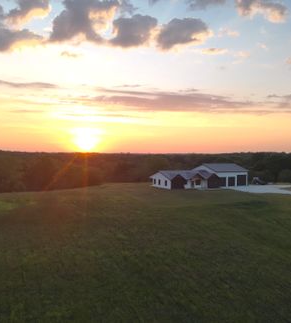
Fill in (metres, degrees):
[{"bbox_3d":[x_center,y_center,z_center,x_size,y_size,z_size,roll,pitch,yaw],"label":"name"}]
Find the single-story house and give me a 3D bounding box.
[{"bbox_3d":[16.500,4.220,91.400,26.900,6.800,14.100,-1,2,-25],"label":"single-story house"}]

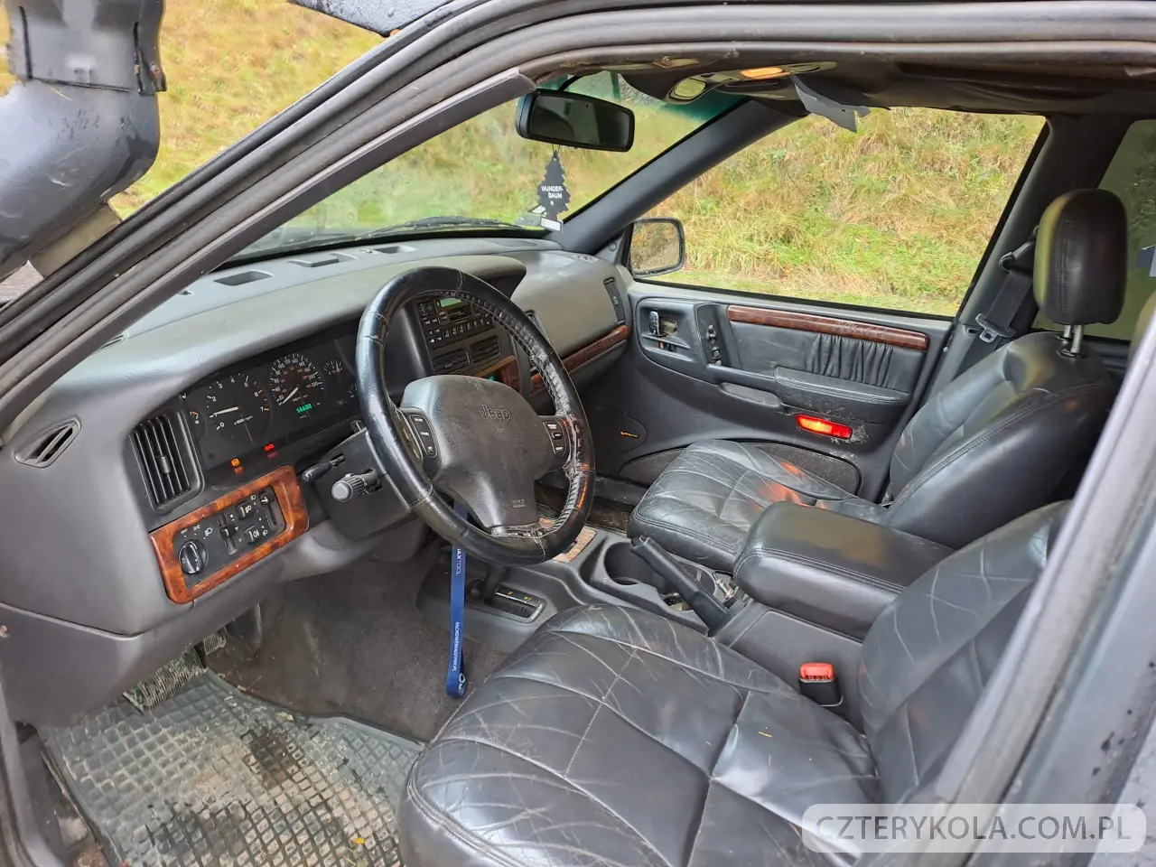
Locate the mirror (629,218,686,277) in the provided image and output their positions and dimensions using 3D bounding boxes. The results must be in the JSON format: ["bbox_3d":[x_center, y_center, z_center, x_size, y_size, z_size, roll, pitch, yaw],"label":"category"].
[{"bbox_3d":[0.180,-0.504,2.256,0.110,0.160,0.210,21,26,39],"label":"mirror"}]

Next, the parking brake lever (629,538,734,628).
[{"bbox_3d":[0.164,0.248,1.426,0.210,0.050,0.035,43,29,6],"label":"parking brake lever"}]

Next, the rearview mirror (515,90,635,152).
[{"bbox_3d":[-0.015,-0.475,1.273,0.040,0.068,0.240,30,27,35],"label":"rearview mirror"}]

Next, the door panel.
[{"bbox_3d":[0.398,-0.046,2.054,0.880,0.620,0.120,12,22,21],"label":"door panel"}]

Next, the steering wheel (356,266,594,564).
[{"bbox_3d":[-0.121,-0.020,1.049,0.100,0.388,0.388,-26,3,32],"label":"steering wheel"}]

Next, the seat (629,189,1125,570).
[{"bbox_3d":[0.549,-0.060,1.582,0.820,0.850,0.520,12,22,21],"label":"seat"}]

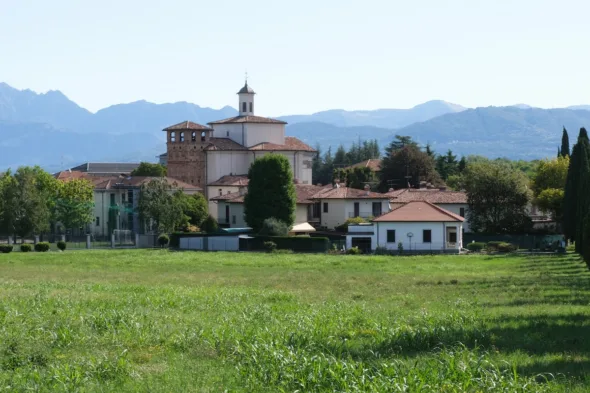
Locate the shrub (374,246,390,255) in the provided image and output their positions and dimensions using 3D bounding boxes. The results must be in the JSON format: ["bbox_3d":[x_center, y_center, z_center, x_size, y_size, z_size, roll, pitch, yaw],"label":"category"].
[{"bbox_3d":[10.426,6.451,183.500,1.900,1.050,1.600,0,0,0],"label":"shrub"}]

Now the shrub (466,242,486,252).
[{"bbox_3d":[22.393,6.317,190.000,2.450,1.250,2.000,0,0,0],"label":"shrub"}]

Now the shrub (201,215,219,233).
[{"bbox_3d":[-11.381,4.096,205.043,2.400,3.400,2.400,0,1,0],"label":"shrub"}]

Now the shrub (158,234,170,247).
[{"bbox_3d":[-16.817,5.725,198.019,1.500,1.500,1.500,0,1,0],"label":"shrub"}]

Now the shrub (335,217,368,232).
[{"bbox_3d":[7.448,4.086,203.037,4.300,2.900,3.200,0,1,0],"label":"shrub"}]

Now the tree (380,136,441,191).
[{"bbox_3d":[18.383,-2.141,243.184,9.600,14.500,9.600,0,1,0],"label":"tree"}]

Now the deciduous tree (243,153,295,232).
[{"bbox_3d":[-3.214,0.730,202.000,6.800,12.300,6.600,0,0,0],"label":"deciduous tree"}]

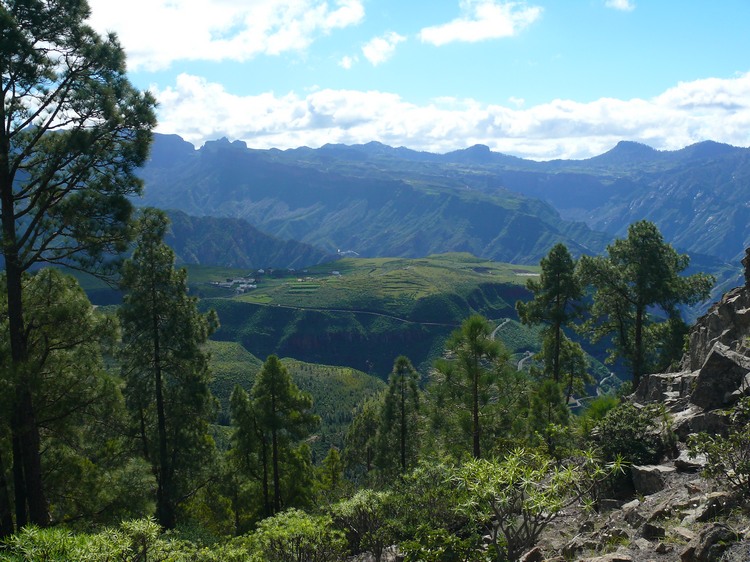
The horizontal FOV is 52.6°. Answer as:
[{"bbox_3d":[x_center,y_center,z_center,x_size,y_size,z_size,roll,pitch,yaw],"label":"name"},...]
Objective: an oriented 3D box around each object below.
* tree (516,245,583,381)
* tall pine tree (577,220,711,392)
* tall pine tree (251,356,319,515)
[{"bbox_3d":[10.100,2.030,43.480,3.620,8.480,3.620,0,7,0],"label":"tree"},{"bbox_3d":[14.600,1.370,40.440,7.090,9.170,6.380,0,7,0],"label":"tall pine tree"},{"bbox_3d":[-5.460,9.410,45.390,4.010,10.090,4.010,0,7,0],"label":"tall pine tree"}]

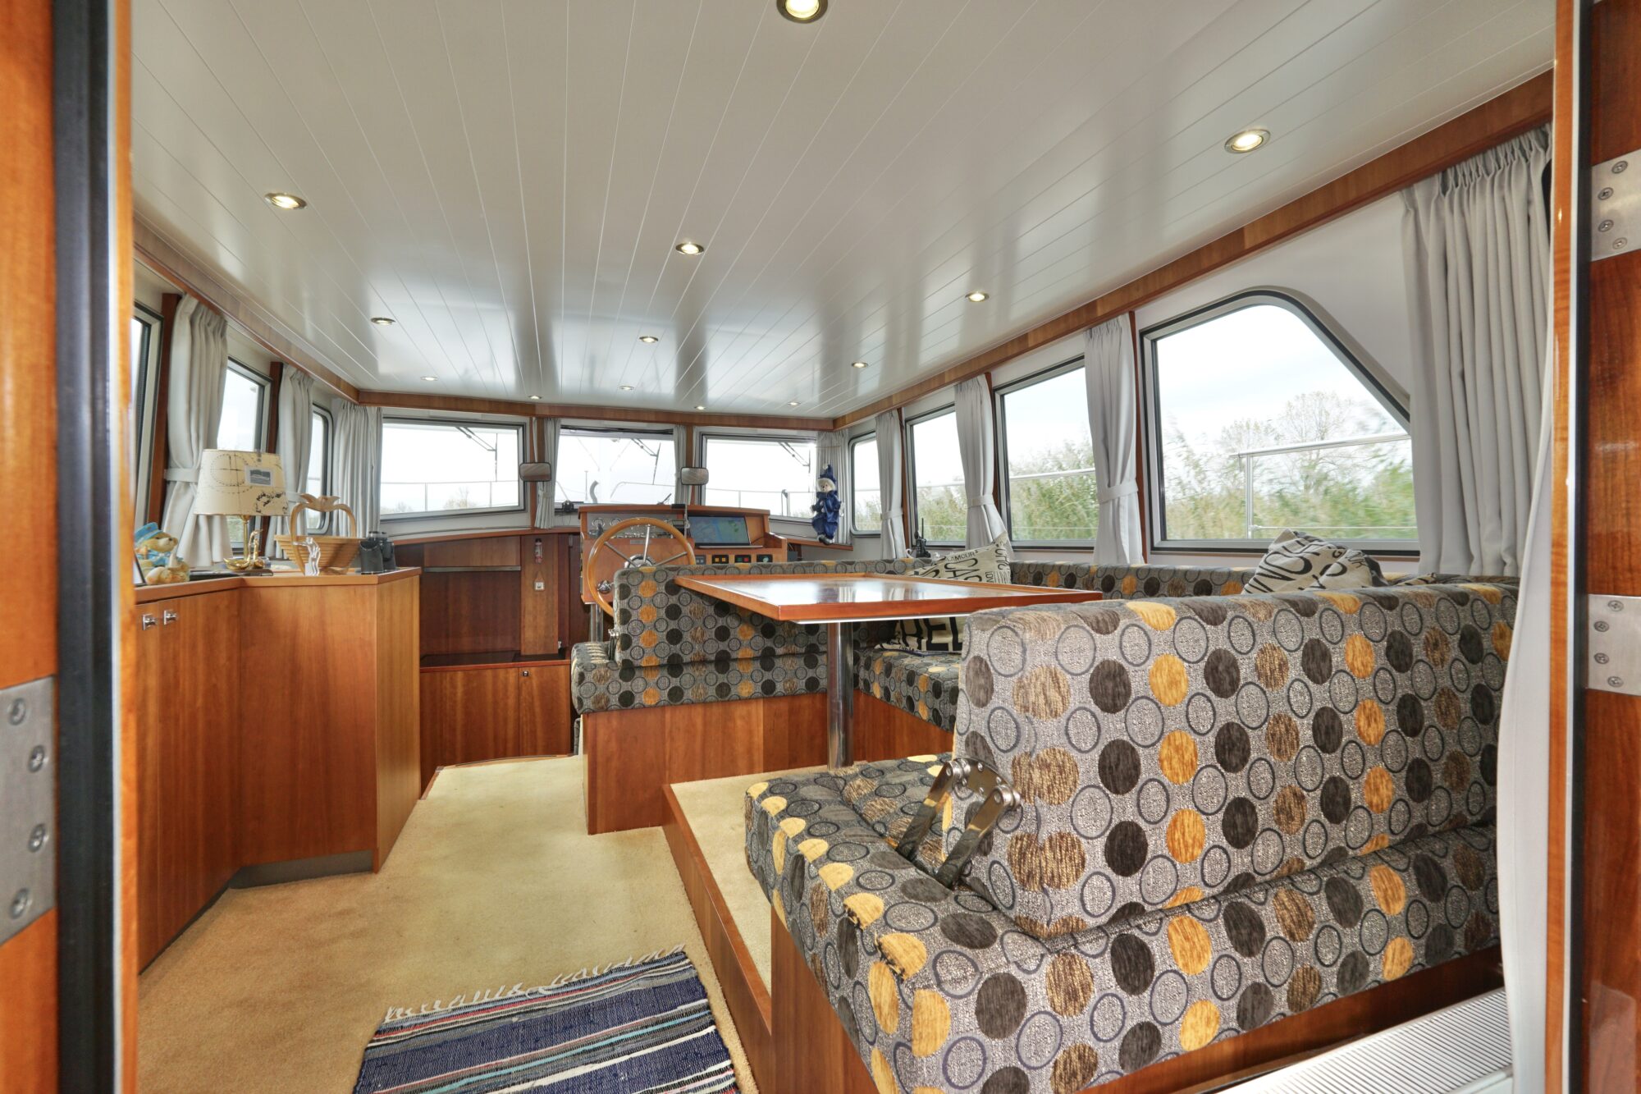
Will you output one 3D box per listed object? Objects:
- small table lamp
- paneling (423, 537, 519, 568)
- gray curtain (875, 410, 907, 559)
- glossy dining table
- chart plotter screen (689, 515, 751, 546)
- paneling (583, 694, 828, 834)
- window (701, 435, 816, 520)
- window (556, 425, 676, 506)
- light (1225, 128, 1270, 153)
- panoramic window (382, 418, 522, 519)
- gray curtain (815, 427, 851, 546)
[{"bbox_3d":[-1.793,-0.103,2.131,0.230,0.385,0.230,0,0,-23],"label":"small table lamp"},{"bbox_3d":[-2.008,0.030,3.951,0.510,0.165,0.030,0,0,-23],"label":"paneling"},{"bbox_3d":[0.436,-0.379,4.218,0.100,0.930,0.300,0,0,-23],"label":"gray curtain"},{"bbox_3d":[0.072,0.485,2.039,0.800,0.745,1.150,0,0,-23],"label":"glossy dining table"},{"bbox_3d":[-0.575,-0.091,3.848,0.320,0.200,0.030,0,-35,-23],"label":"chart plotter screen"},{"bbox_3d":[-0.350,0.783,2.541,0.980,0.415,0.040,0,0,-23],"label":"paneling"},{"bbox_3d":[-0.441,-0.491,5.064,0.890,0.635,0.050,0,0,-17],"label":"window"},{"bbox_3d":[-1.409,-0.523,4.760,0.860,0.610,0.050,0,0,-21],"label":"window"},{"bbox_3d":[0.985,-0.944,1.579,0.088,0.030,0.088,0,0,-23],"label":"light"},{"bbox_3d":[-2.342,-0.489,4.361,0.850,0.650,0.050,0,0,-27],"label":"panoramic window"},{"bbox_3d":[0.102,-0.443,5.141,0.280,0.880,0.120,0,0,-13],"label":"gray curtain"}]

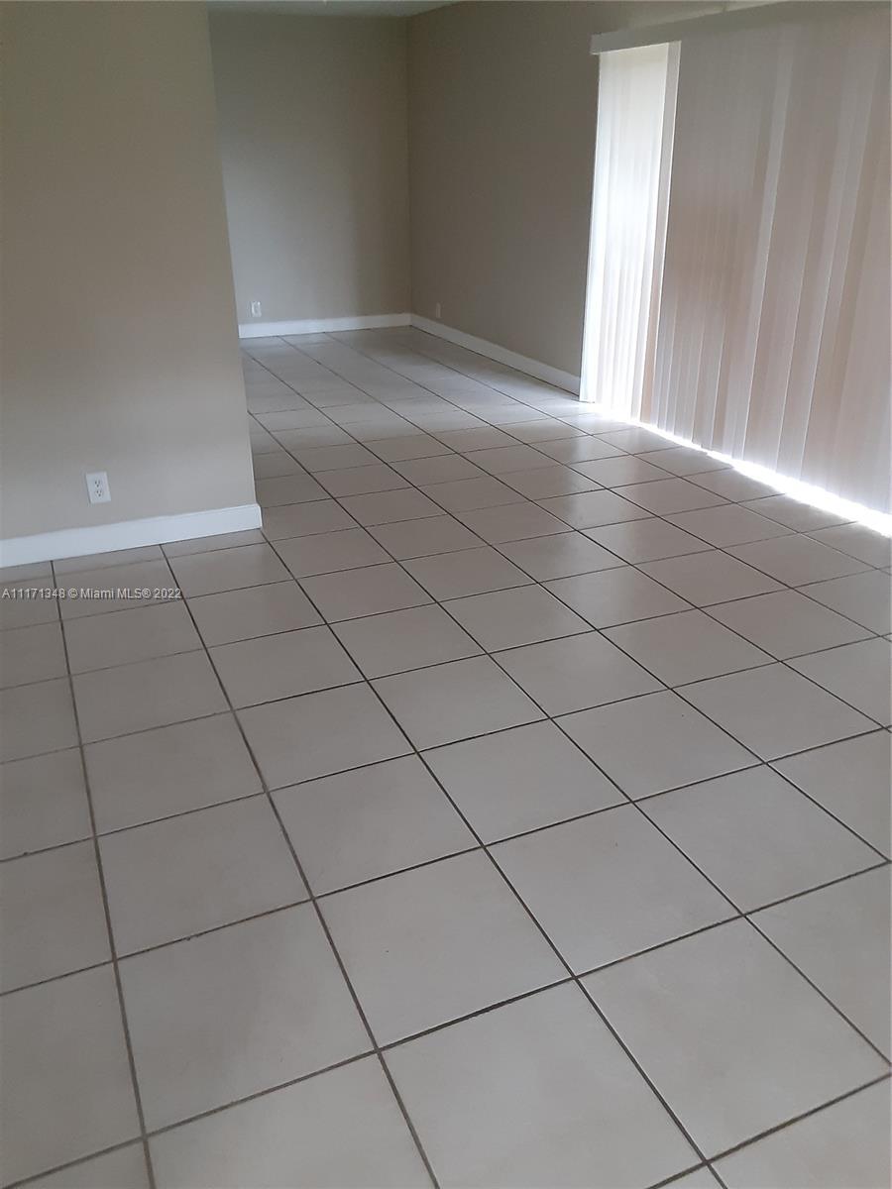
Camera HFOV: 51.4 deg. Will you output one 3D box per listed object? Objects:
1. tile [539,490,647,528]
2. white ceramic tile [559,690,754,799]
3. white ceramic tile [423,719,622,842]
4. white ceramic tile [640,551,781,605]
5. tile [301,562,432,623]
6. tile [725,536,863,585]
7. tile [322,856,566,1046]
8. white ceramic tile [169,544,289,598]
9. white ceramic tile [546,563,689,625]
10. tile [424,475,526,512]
[{"bbox_3d":[0.655,-0.382,4.153,0.396,0.010,0.396,-11,27,-21],"label":"tile"},{"bbox_3d":[0.563,0.398,2.516,0.396,0.010,0.396,-11,27,-21],"label":"white ceramic tile"},{"bbox_3d":[0.192,0.469,2.364,0.398,0.010,0.398,-11,27,-21],"label":"white ceramic tile"},{"bbox_3d":[0.981,-0.064,3.481,0.396,0.010,0.396,-11,27,-21],"label":"white ceramic tile"},{"bbox_3d":[-0.293,-0.007,3.381,0.401,0.010,0.401,-11,27,-21],"label":"tile"},{"bbox_3d":[1.353,-0.136,3.627,0.396,0.010,0.396,-11,27,-21],"label":"tile"},{"bbox_3d":[-0.018,0.700,1.889,0.401,0.010,0.401,-11,27,-21],"label":"tile"},{"bbox_3d":[-0.836,-0.096,3.573,0.402,0.010,0.402,-11,28,-21],"label":"white ceramic tile"},{"bbox_3d":[0.609,0.010,3.327,0.398,0.010,0.398,-11,27,-21],"label":"white ceramic tile"},{"bbox_3d":[0.120,-0.470,4.343,0.396,0.010,0.396,-11,27,-21],"label":"tile"}]

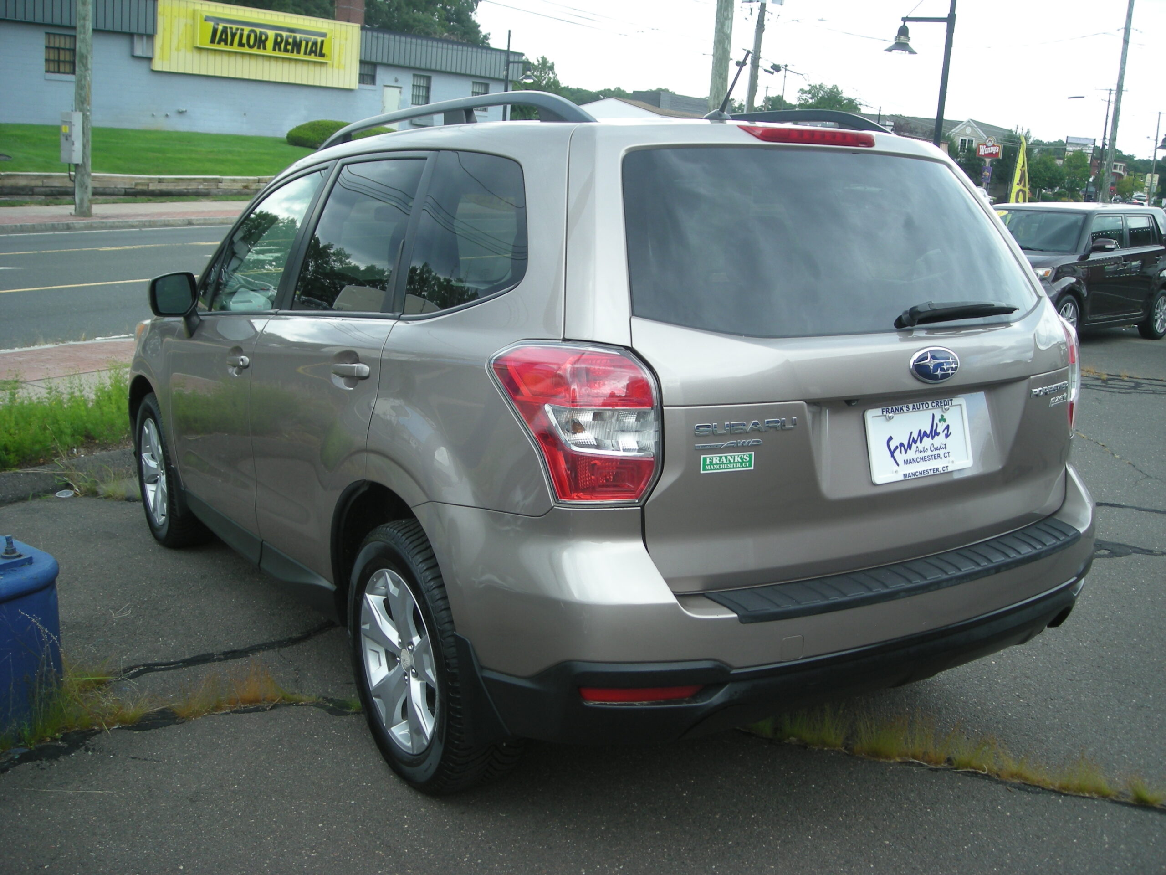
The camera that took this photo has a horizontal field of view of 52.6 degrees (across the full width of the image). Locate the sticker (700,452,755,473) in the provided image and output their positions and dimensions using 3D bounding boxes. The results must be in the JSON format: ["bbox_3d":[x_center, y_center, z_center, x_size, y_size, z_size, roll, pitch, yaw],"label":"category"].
[{"bbox_3d":[0.286,0.051,2.327,0.122,0.036,0.004,-5,10,-22],"label":"sticker"}]

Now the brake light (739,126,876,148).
[{"bbox_3d":[0.524,-0.707,2.772,0.430,0.046,0.060,-7,13,-32],"label":"brake light"}]

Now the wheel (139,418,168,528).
[{"bbox_3d":[-1.806,0.145,5.199,0.180,0.468,0.468,-7,13,-32],"label":"wheel"}]

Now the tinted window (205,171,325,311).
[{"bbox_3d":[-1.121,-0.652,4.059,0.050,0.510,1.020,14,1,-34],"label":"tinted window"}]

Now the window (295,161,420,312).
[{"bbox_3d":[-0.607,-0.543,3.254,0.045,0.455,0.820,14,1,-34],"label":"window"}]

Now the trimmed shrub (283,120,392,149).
[{"bbox_3d":[-8.551,-10.758,42.000,3.400,1.150,4.200,11,13,34],"label":"trimmed shrub"}]

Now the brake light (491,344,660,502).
[{"bbox_3d":[-0.018,-0.033,2.356,0.250,0.335,0.340,-7,13,-32],"label":"brake light"}]

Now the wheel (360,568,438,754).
[{"bbox_3d":[-0.394,0.553,3.006,0.180,0.468,0.468,-7,13,-32],"label":"wheel"}]

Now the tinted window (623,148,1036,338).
[{"bbox_3d":[0.597,-0.449,2.706,1.270,0.490,0.070,-7,-19,-32],"label":"tinted window"}]

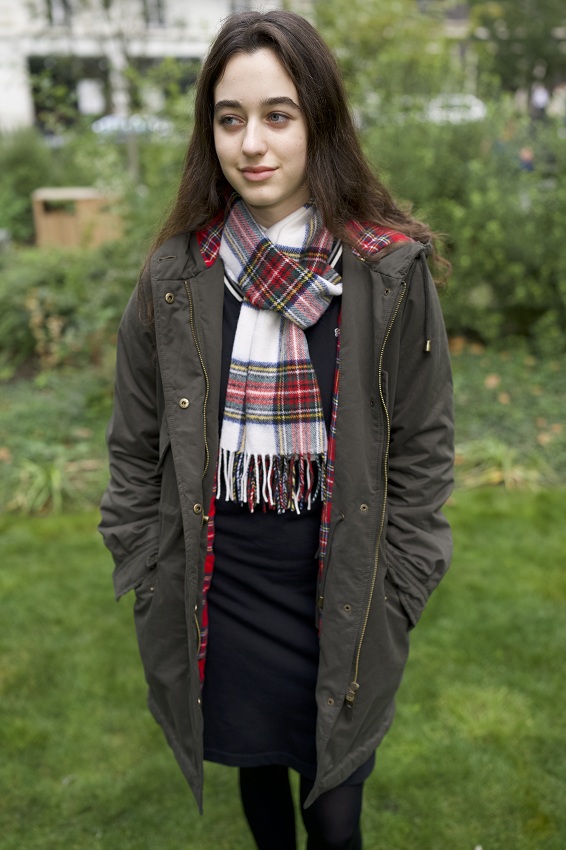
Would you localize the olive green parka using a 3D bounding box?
[{"bbox_3d":[-0.009,0.141,1.360,0.550,0.960,0.320,-1,20,4],"label":"olive green parka"}]

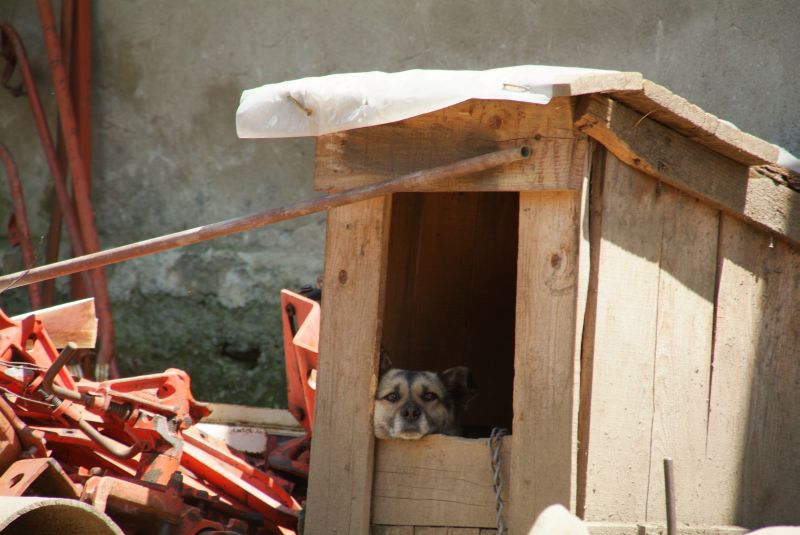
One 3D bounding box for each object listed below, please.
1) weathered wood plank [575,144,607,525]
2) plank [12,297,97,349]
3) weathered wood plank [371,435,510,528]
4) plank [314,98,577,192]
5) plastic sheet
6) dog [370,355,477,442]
[{"bbox_3d":[0.342,0.114,11.913,0.030,0.675,0.035,2,1,32],"label":"weathered wood plank"},{"bbox_3d":[-0.637,0.106,12.161,0.180,0.090,0.025,-7,2,3],"label":"plank"},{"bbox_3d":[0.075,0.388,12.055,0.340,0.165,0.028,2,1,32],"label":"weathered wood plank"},{"bbox_3d":[0.084,-0.222,12.016,0.560,0.170,0.028,2,1,32],"label":"plank"},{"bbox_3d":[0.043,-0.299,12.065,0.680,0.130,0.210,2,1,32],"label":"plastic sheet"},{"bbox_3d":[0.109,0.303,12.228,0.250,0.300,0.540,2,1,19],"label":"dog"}]

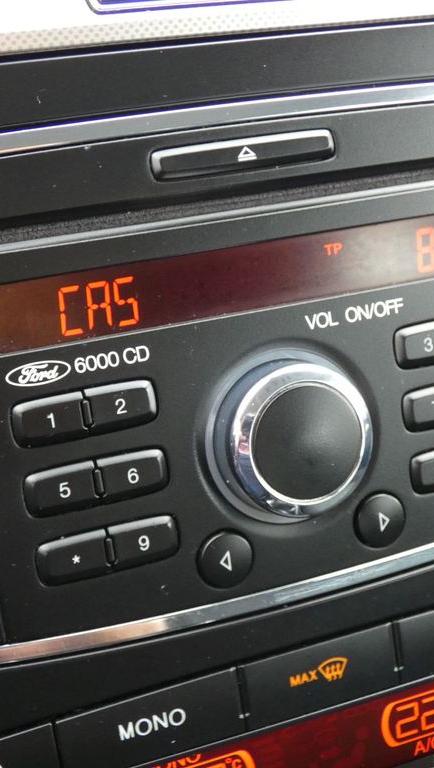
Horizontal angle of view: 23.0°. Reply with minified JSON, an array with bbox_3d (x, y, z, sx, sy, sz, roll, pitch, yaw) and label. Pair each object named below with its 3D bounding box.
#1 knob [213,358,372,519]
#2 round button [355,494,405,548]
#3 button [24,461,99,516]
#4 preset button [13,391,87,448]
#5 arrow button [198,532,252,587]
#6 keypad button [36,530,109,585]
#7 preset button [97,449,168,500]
[{"bbox_3d":[0.019,0.013,0.242,0.037,0.037,0.012,-11,9,-18],"label":"knob"},{"bbox_3d":[0.039,0.033,0.256,0.014,0.014,0.003,-11,9,-18],"label":"round button"},{"bbox_3d":[-0.034,0.023,0.230,0.016,0.011,0.003,-11,9,-18],"label":"button"},{"bbox_3d":[-0.036,0.008,0.228,0.016,0.011,0.003,-11,9,-18],"label":"preset button"},{"bbox_3d":[0.002,0.040,0.244,0.014,0.014,0.003,-11,9,-18],"label":"arrow button"},{"bbox_3d":[-0.031,0.039,0.232,0.016,0.011,0.003,-11,9,-18],"label":"keypad button"},{"bbox_3d":[-0.018,0.021,0.235,0.016,0.011,0.003,-11,9,-18],"label":"preset button"}]

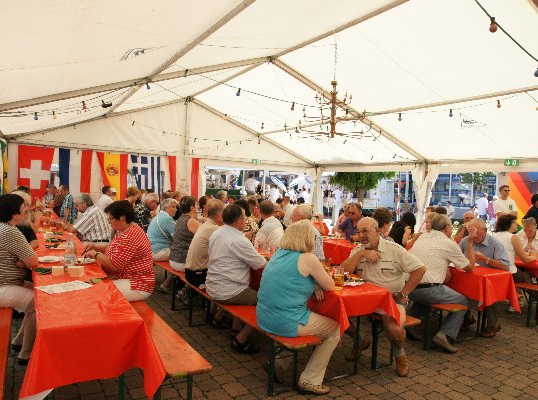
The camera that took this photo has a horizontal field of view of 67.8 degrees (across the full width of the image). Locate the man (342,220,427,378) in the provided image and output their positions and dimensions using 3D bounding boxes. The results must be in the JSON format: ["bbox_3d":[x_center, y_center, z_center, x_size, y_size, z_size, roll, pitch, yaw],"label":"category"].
[{"bbox_3d":[0.984,0.829,3.619,0.680,1.320,0.700,3,1,36],"label":"man"}]

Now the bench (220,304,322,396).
[{"bbox_3d":[-0.316,1.177,3.683,0.255,0.475,2.170,1,2,-31],"label":"bench"}]

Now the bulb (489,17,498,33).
[{"bbox_3d":[1.684,-1.316,3.000,0.062,0.125,0.062,1,2,-31],"label":"bulb"}]

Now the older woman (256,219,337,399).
[{"bbox_3d":[0.236,0.834,3.234,0.730,1.320,0.500,2,2,-29],"label":"older woman"}]

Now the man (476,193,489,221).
[{"bbox_3d":[7.528,0.594,14.224,0.500,1.690,0.360,3,2,27],"label":"man"}]

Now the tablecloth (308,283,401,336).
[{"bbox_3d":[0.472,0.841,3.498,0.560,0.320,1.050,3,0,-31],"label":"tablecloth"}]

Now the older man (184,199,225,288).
[{"bbox_3d":[-0.585,0.721,4.614,0.750,1.380,0.520,2,2,-32],"label":"older man"}]

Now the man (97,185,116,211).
[{"bbox_3d":[-3.766,0.398,9.610,0.653,1.423,0.487,1,2,-31],"label":"man"}]

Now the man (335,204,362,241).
[{"bbox_3d":[1.481,0.771,6.985,0.750,1.340,0.520,2,2,-32],"label":"man"}]

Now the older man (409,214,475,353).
[{"bbox_3d":[1.838,0.856,4.286,0.800,1.370,0.520,2,2,-29],"label":"older man"}]

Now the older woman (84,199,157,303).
[{"bbox_3d":[-1.405,0.687,3.670,0.624,1.365,0.526,1,2,-31],"label":"older woman"}]

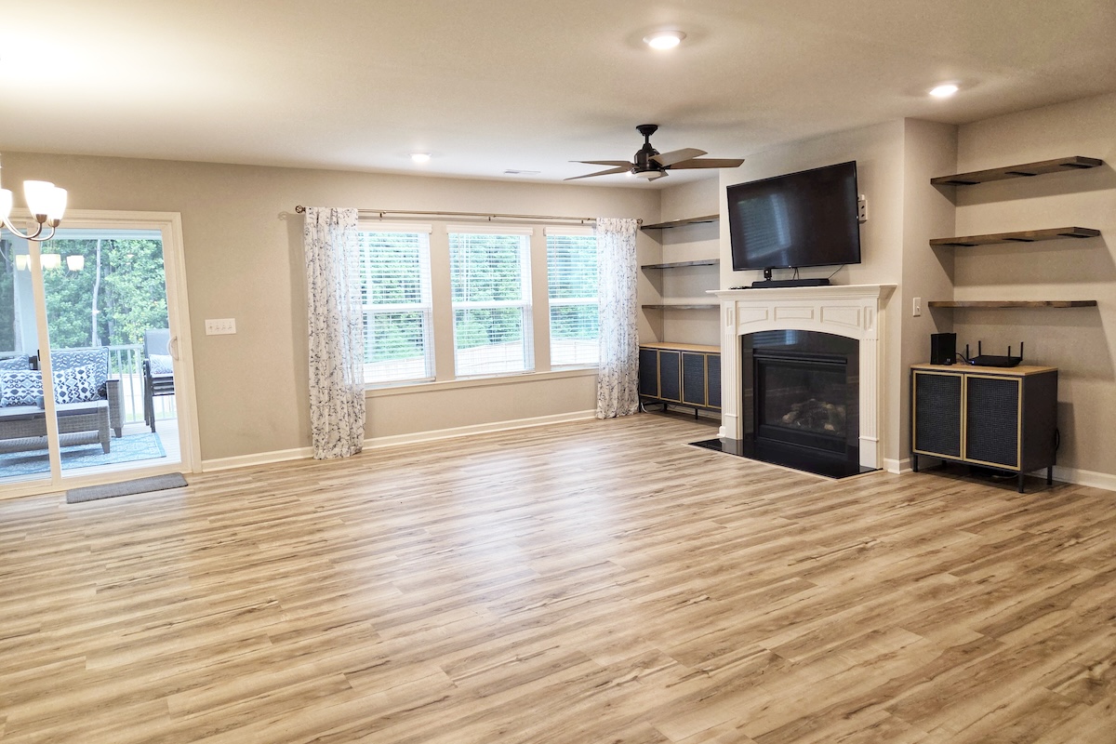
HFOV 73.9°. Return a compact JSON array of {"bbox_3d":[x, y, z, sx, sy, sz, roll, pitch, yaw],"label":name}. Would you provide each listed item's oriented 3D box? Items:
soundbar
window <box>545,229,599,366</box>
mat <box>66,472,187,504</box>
[{"bbox_3d":[1.806,-0.685,5.774,0.090,0.054,0.700,-5,7,-31],"label":"soundbar"},{"bbox_3d":[0.265,-0.764,7.780,0.885,1.435,0.100,-5,7,-31],"label":"window"},{"bbox_3d":[-3.193,0.859,5.514,0.762,0.012,0.460,-6,7,-36],"label":"mat"}]

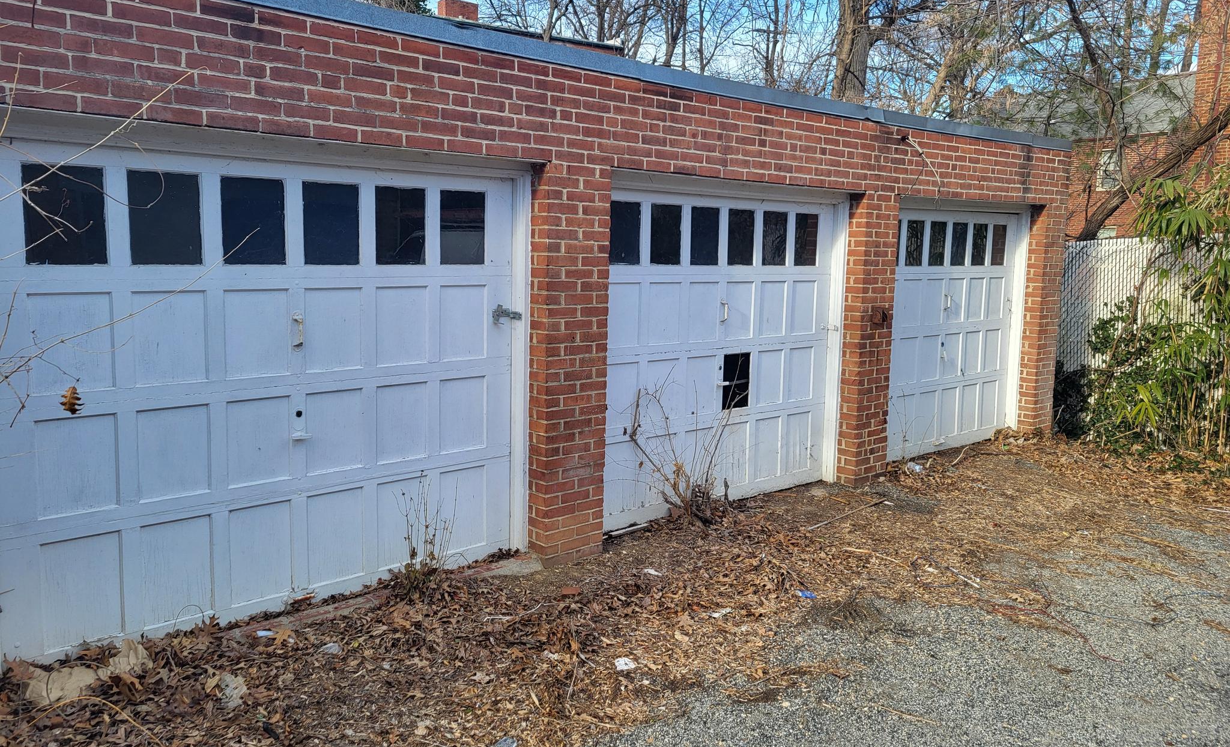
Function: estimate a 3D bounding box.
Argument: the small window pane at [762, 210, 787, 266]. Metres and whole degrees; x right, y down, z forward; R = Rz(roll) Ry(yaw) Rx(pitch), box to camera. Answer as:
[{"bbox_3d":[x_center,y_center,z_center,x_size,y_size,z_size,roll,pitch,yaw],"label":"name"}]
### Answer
[{"bbox_3d":[1.126,-0.938,6.440,0.279,0.371,0.030,-6,10,-41],"label":"small window pane"}]

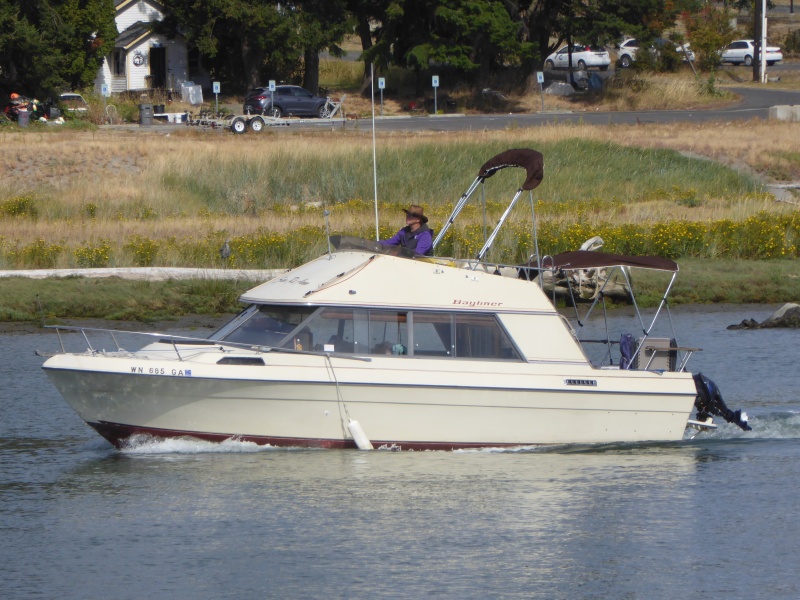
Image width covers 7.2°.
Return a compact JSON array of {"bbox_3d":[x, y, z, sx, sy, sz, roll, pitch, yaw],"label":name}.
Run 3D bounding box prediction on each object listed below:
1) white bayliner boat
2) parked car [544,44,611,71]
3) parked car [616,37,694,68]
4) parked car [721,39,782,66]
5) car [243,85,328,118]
[{"bbox_3d":[-0.080,0.090,78.000,8.950,3.900,2.550,1,1,-21],"label":"white bayliner boat"},{"bbox_3d":[9.649,-13.182,348.000,1.730,1.490,4.400,-2,3,-42],"label":"parked car"},{"bbox_3d":[14.024,-13.488,350.000,4.650,1.680,1.850,2,3,44],"label":"parked car"},{"bbox_3d":[18.663,-13.378,347.000,1.770,1.430,4.700,-2,3,-43],"label":"parked car"},{"bbox_3d":[-5.484,-9.887,320.000,4.480,1.660,1.860,-1,2,-29],"label":"car"}]

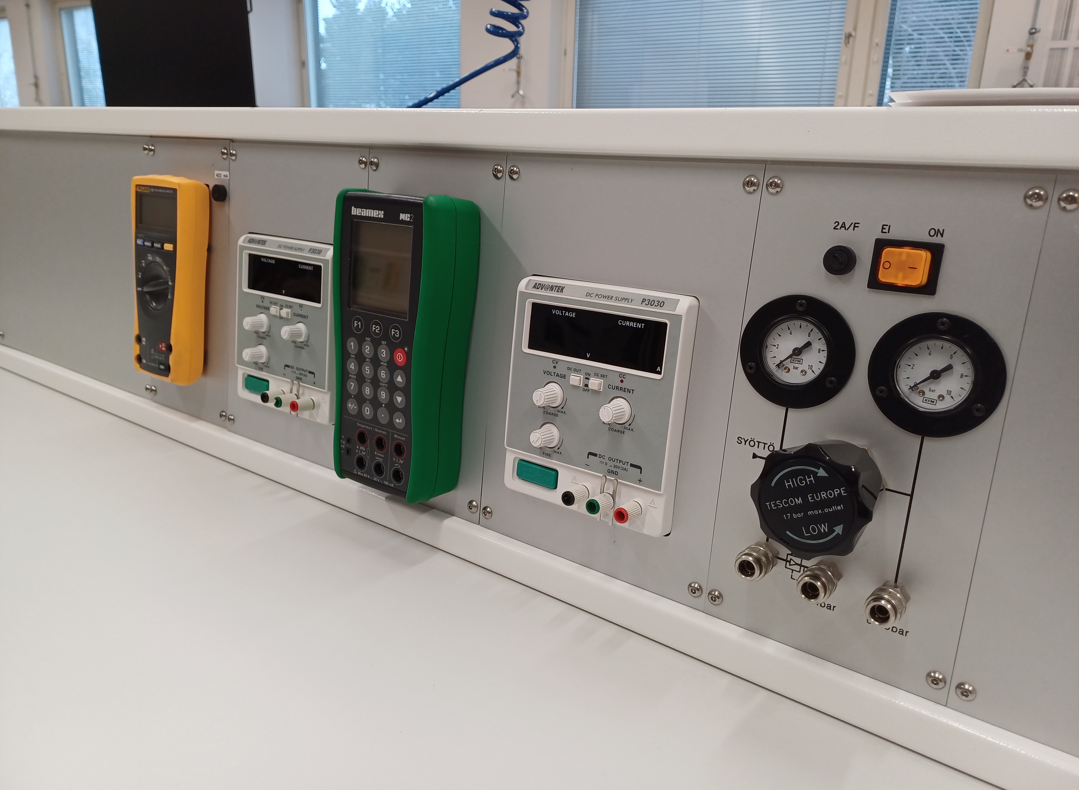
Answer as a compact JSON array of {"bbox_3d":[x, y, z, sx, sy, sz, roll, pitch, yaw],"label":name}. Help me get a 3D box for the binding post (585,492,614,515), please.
[{"bbox_3d":[0.039,0.069,0.497,0.011,0.011,0.017,14,16,34],"label":"binding post"}]

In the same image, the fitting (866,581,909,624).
[{"bbox_3d":[0.177,0.106,0.396,0.017,0.017,0.028,14,15,34],"label":"fitting"}]

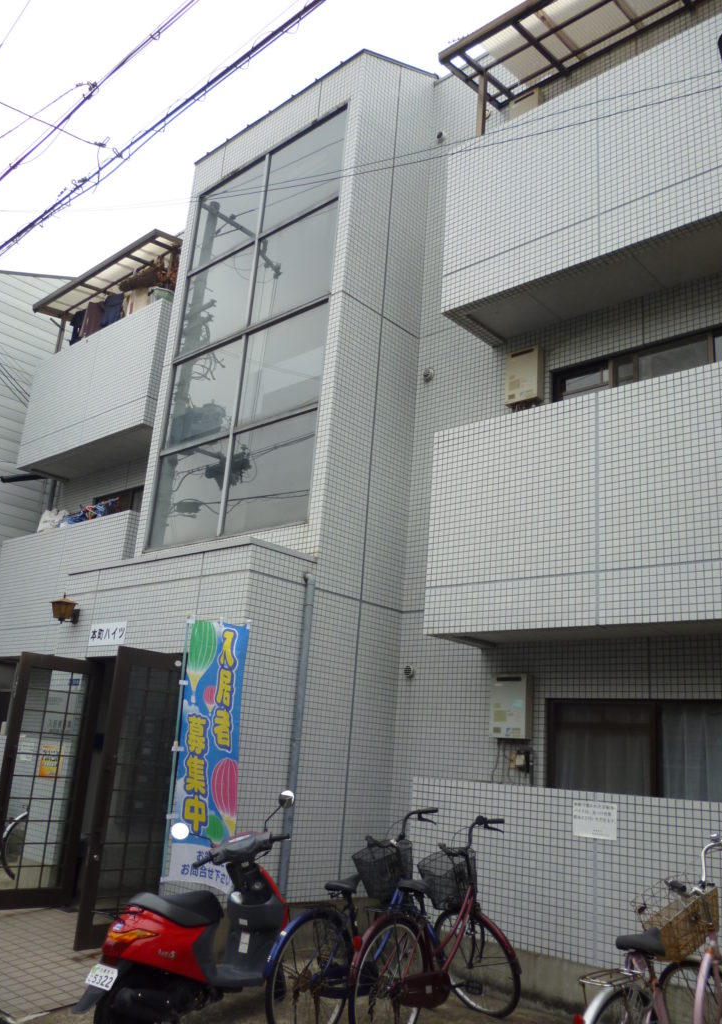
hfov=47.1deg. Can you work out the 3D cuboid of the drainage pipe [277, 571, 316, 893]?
[{"bbox_3d":[-0.494,1.655,6.415,0.085,2.402,0.075,-10,-22,41],"label":"drainage pipe"}]

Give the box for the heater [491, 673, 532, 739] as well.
[{"bbox_3d":[1.195,1.535,6.543,0.319,0.496,0.130,-10,-22,41],"label":"heater"}]

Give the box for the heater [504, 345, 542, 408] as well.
[{"bbox_3d":[1.450,-1.188,7.311,0.321,0.501,0.130,-10,-22,41],"label":"heater"}]

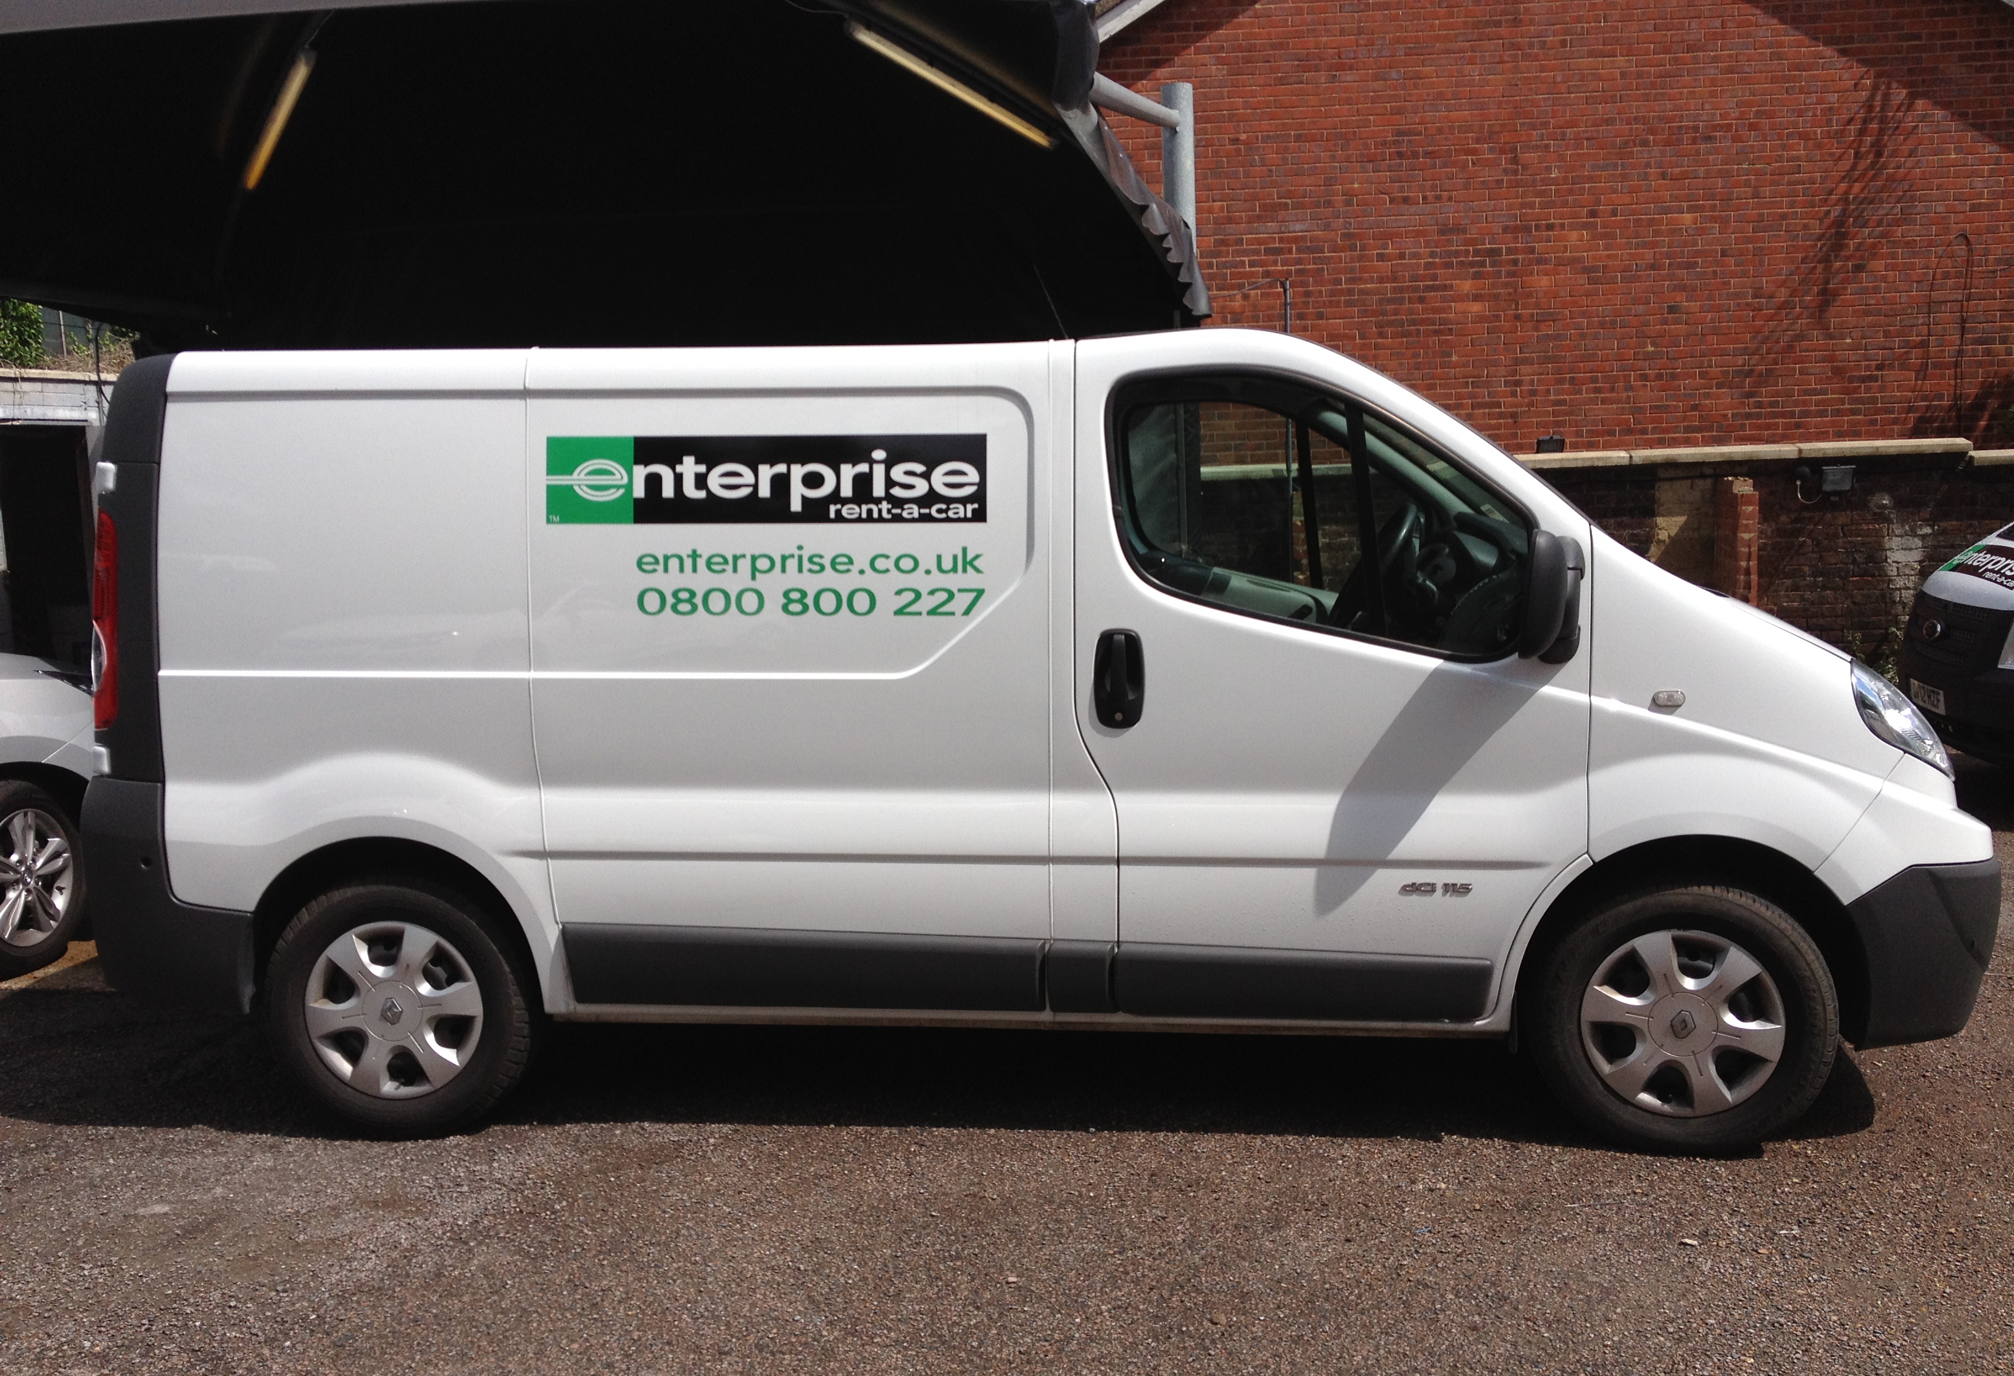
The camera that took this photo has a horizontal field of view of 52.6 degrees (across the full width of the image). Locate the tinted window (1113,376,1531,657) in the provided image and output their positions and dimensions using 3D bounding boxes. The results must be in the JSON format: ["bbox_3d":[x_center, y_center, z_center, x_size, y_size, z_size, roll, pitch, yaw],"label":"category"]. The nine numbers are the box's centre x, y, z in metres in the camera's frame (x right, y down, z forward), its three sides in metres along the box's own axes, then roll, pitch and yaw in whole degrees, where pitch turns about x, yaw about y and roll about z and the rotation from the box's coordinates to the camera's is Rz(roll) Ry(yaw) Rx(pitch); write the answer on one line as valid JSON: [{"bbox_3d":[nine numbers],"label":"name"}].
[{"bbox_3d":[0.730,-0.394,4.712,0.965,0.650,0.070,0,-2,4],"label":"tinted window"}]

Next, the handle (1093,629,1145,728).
[{"bbox_3d":[0.258,-0.021,4.709,0.122,0.235,0.060,0,7,4],"label":"handle"}]

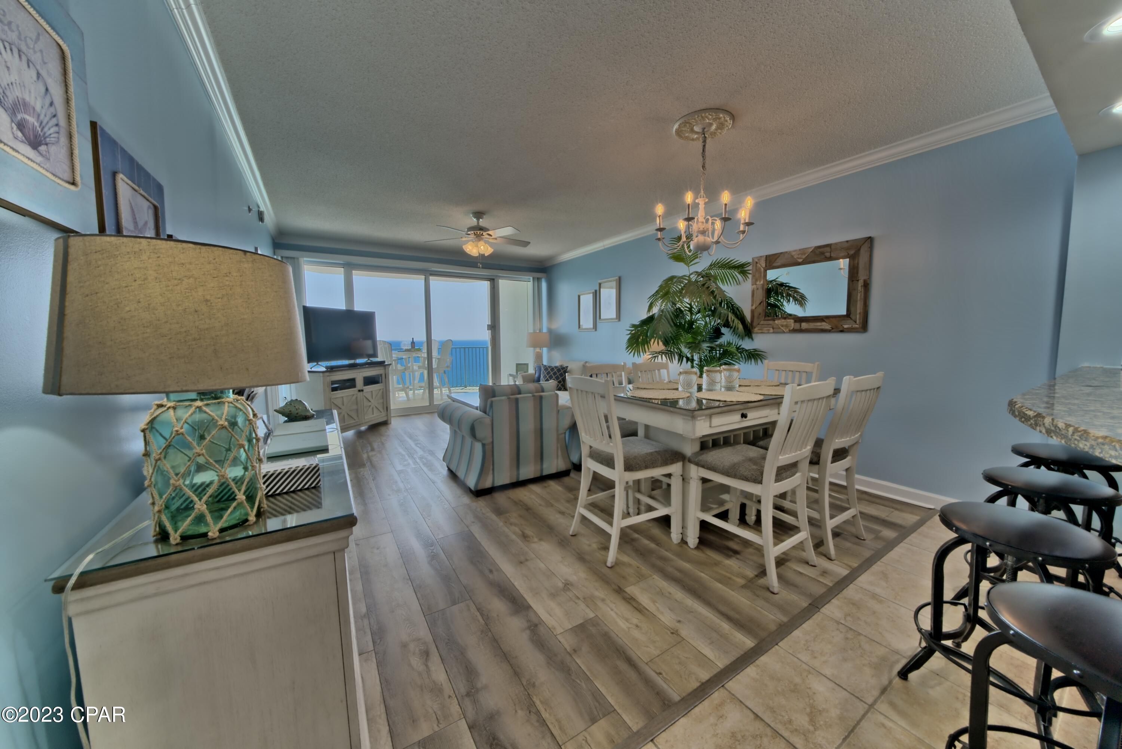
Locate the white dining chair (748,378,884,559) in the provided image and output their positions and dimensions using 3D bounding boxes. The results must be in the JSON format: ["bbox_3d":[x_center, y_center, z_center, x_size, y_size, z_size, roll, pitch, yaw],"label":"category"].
[{"bbox_3d":[1.593,0.501,2.379,0.475,1.055,0.565,-4,7,-33],"label":"white dining chair"}]

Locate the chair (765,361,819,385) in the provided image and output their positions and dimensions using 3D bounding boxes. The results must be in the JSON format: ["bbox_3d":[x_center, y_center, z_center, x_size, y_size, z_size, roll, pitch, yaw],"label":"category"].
[{"bbox_3d":[1.799,0.440,3.198,0.575,1.055,0.470,-4,6,-32],"label":"chair"}]

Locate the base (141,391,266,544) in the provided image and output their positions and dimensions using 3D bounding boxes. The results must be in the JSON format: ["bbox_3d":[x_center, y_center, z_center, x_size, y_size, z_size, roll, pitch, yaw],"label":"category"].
[{"bbox_3d":[-0.844,0.190,0.890,0.205,0.315,0.205,-4,6,-32],"label":"base"}]

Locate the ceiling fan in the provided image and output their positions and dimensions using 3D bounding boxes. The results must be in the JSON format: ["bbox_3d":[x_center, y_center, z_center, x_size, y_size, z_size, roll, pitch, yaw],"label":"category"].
[{"bbox_3d":[-0.992,-1.668,4.506,1.290,0.530,1.290,-4,7,-33],"label":"ceiling fan"}]

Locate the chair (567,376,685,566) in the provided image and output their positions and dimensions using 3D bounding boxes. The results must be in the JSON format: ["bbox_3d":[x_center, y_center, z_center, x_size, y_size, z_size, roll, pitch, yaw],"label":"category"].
[{"bbox_3d":[0.374,0.516,2.316,0.565,1.055,0.475,-4,7,-33],"label":"chair"}]

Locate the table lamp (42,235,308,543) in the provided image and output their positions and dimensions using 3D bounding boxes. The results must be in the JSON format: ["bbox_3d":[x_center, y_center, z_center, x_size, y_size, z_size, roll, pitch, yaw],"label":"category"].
[{"bbox_3d":[-0.776,0.038,0.805,0.415,0.595,0.415,-4,7,-33],"label":"table lamp"}]

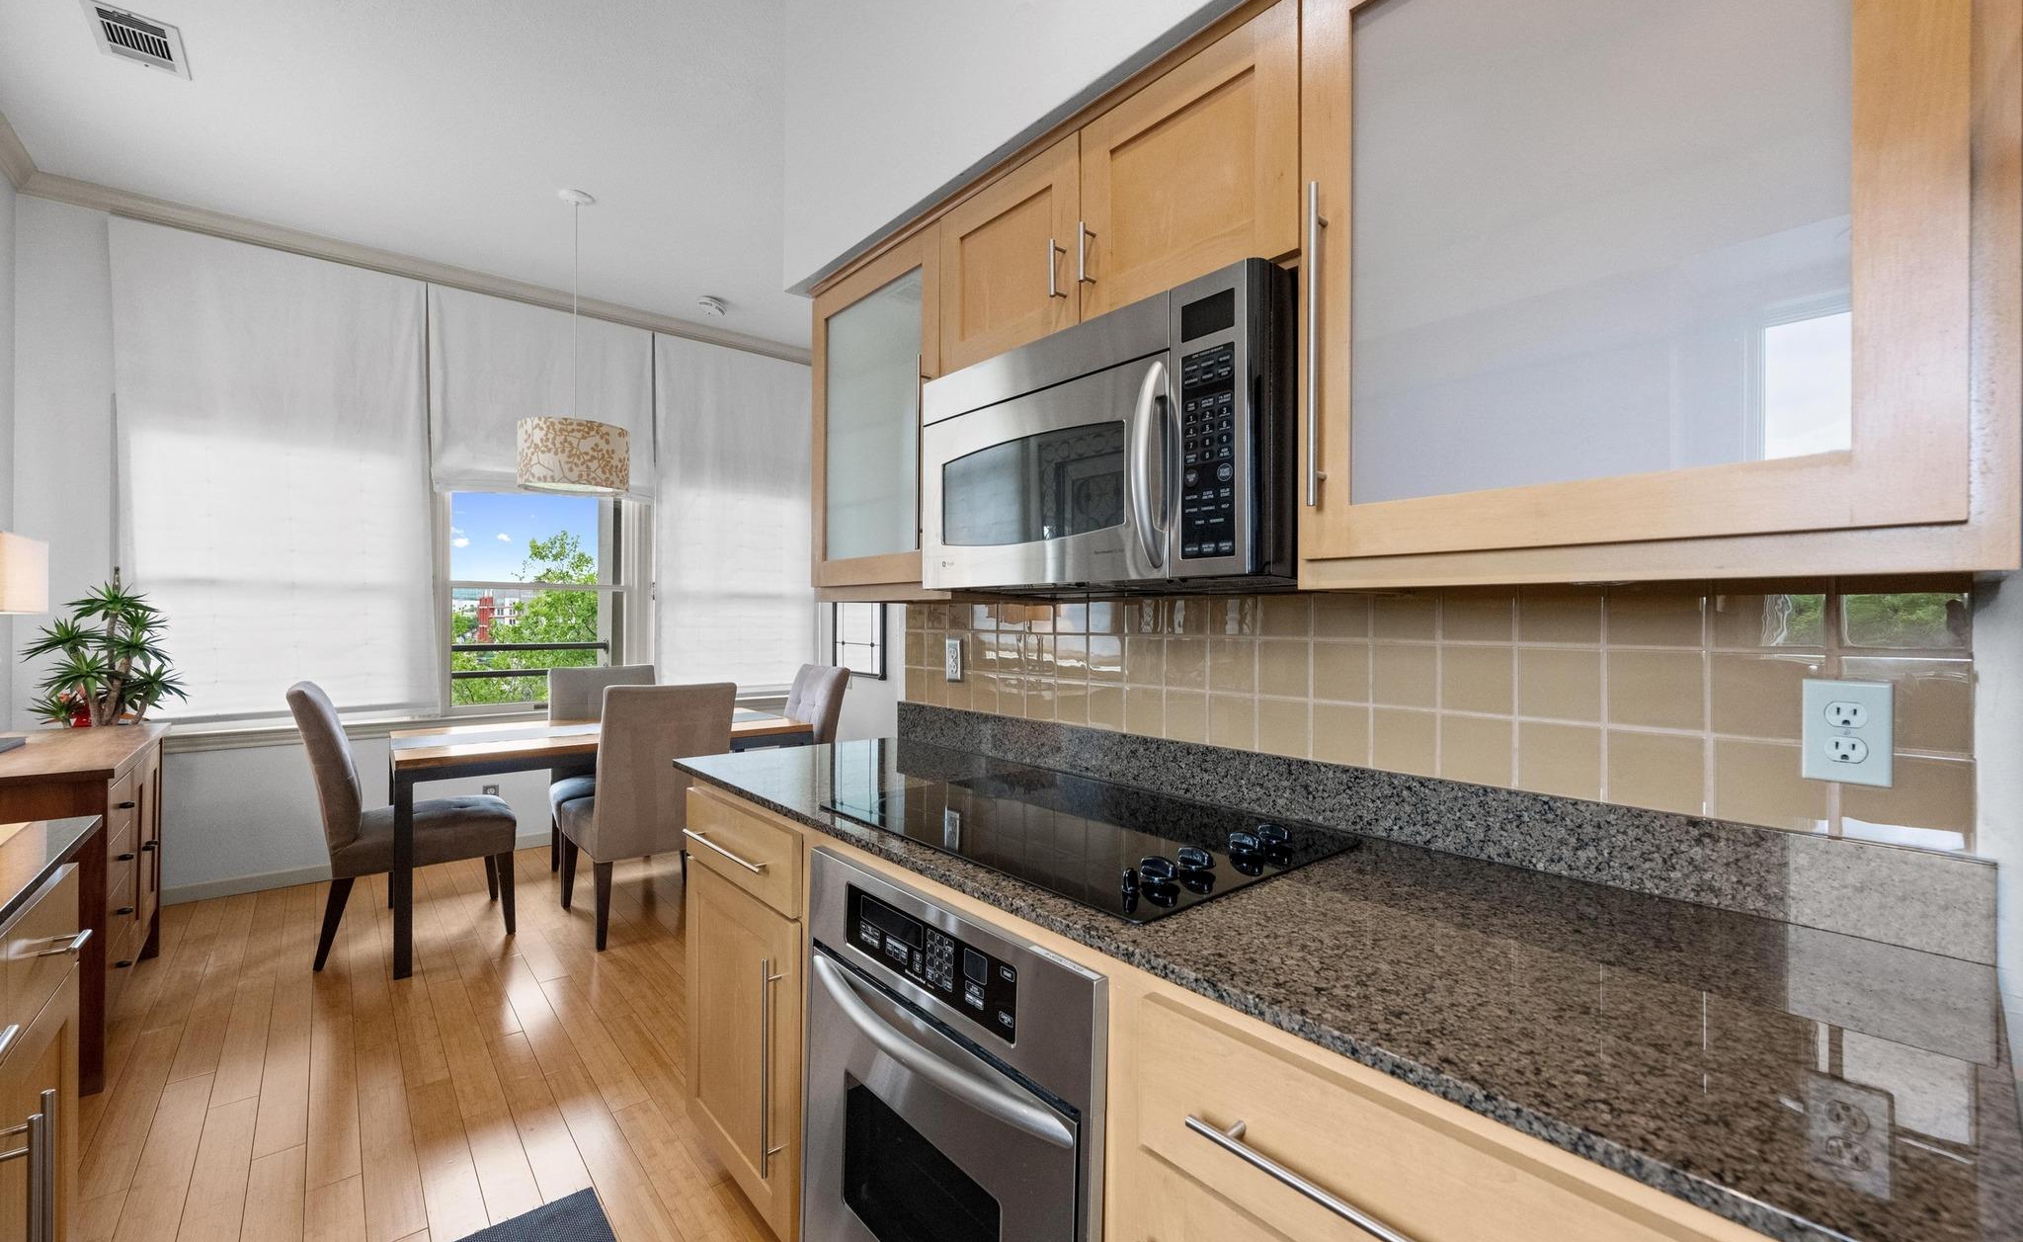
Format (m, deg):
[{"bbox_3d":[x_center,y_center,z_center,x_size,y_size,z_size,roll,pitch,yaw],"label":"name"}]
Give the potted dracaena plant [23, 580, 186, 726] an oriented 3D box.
[{"bbox_3d":[-3.522,0.130,3.069,0.430,0.610,0.430,0,0,-39],"label":"potted dracaena plant"}]

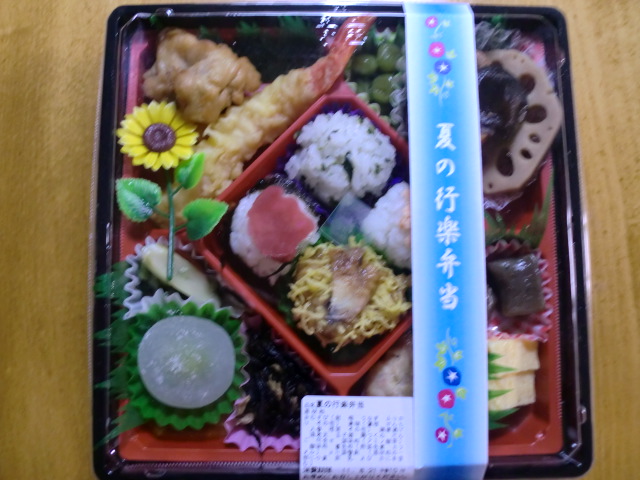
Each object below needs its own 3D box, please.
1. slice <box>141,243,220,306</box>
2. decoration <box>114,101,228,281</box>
[{"bbox_3d":[-0.069,0.018,0.324,0.050,0.010,0.017,43,85,5],"label":"slice"},{"bbox_3d":[-0.073,-0.024,0.319,0.055,0.018,0.088,-2,83,0],"label":"decoration"}]

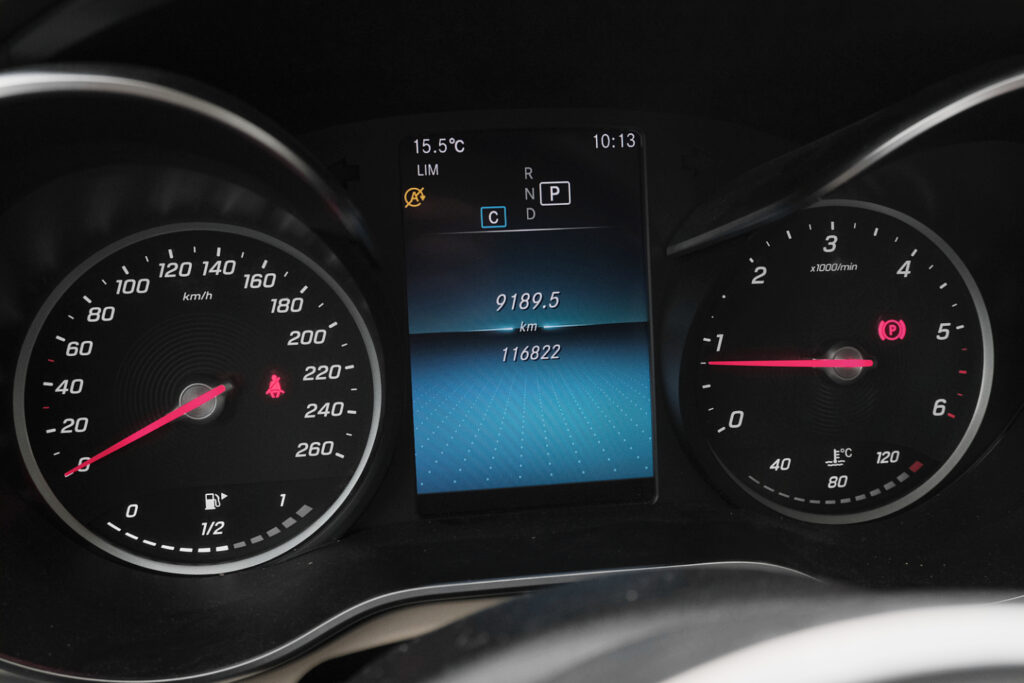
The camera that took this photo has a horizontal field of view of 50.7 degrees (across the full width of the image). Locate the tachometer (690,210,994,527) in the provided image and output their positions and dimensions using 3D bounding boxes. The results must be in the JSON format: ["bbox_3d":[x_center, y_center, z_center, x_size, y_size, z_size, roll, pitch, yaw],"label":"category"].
[{"bbox_3d":[0.111,0.007,0.370,0.108,0.108,0.020,-3,3,-6],"label":"tachometer"}]

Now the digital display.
[{"bbox_3d":[0.006,-0.006,0.351,0.077,0.122,0.010,-3,3,-9],"label":"digital display"}]

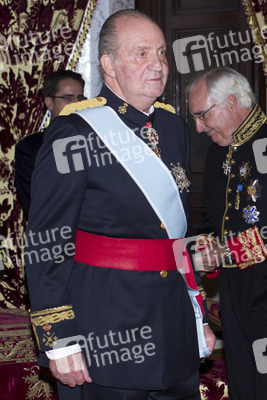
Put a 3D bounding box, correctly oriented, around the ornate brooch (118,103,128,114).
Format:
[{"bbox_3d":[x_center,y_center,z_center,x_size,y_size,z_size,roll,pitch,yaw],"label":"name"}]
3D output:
[{"bbox_3d":[-0.030,-0.266,2.580,0.023,0.033,0.005,35,-2,10],"label":"ornate brooch"}]

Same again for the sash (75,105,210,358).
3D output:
[{"bbox_3d":[0.018,0.095,2.510,0.400,0.730,0.290,-5,7,-40],"label":"sash"}]

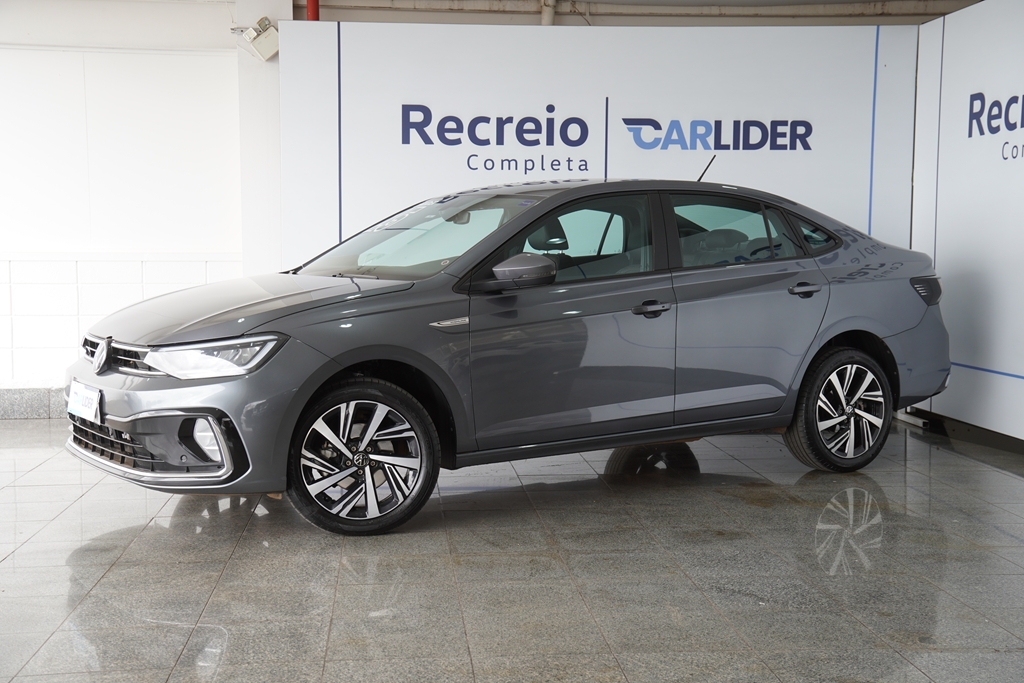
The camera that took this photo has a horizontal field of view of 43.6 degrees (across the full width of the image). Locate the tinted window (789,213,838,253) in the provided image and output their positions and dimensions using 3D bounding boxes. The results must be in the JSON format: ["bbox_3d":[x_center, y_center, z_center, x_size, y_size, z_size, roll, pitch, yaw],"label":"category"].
[{"bbox_3d":[1.489,-0.540,6.316,0.281,0.214,0.030,-1,-20,-36],"label":"tinted window"}]

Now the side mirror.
[{"bbox_3d":[0.020,-0.289,5.208,0.220,0.155,0.230,-3,5,-32],"label":"side mirror"}]

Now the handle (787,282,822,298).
[{"bbox_3d":[1.397,-0.240,6.080,0.210,0.065,0.050,-3,5,-33],"label":"handle"}]

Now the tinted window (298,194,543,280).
[{"bbox_3d":[-0.469,-0.487,5.909,0.820,0.080,1.340,-34,21,-26],"label":"tinted window"}]

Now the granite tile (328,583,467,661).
[{"bbox_3d":[-0.348,0.851,3.909,0.397,0.014,0.794,0,4,-5],"label":"granite tile"}]

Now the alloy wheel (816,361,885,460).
[{"bbox_3d":[1.630,0.338,6.408,0.462,0.462,0.180,-3,5,-32],"label":"alloy wheel"}]

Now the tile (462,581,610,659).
[{"bbox_3d":[0.048,0.847,3.963,0.401,0.014,0.828,0,4,-5],"label":"tile"}]

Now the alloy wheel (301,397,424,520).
[{"bbox_3d":[-0.584,0.450,5.011,0.462,0.462,0.180,0,4,-2],"label":"alloy wheel"}]

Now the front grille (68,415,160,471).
[{"bbox_3d":[-1.678,0.385,5.204,0.170,0.165,1.050,-3,5,-33],"label":"front grille"}]

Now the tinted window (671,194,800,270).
[{"bbox_3d":[1.050,-0.516,6.029,0.715,0.359,0.040,-2,-18,-34],"label":"tinted window"}]

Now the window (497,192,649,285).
[{"bbox_3d":[0.270,-0.457,5.541,0.840,0.385,0.060,-3,-13,-32],"label":"window"}]

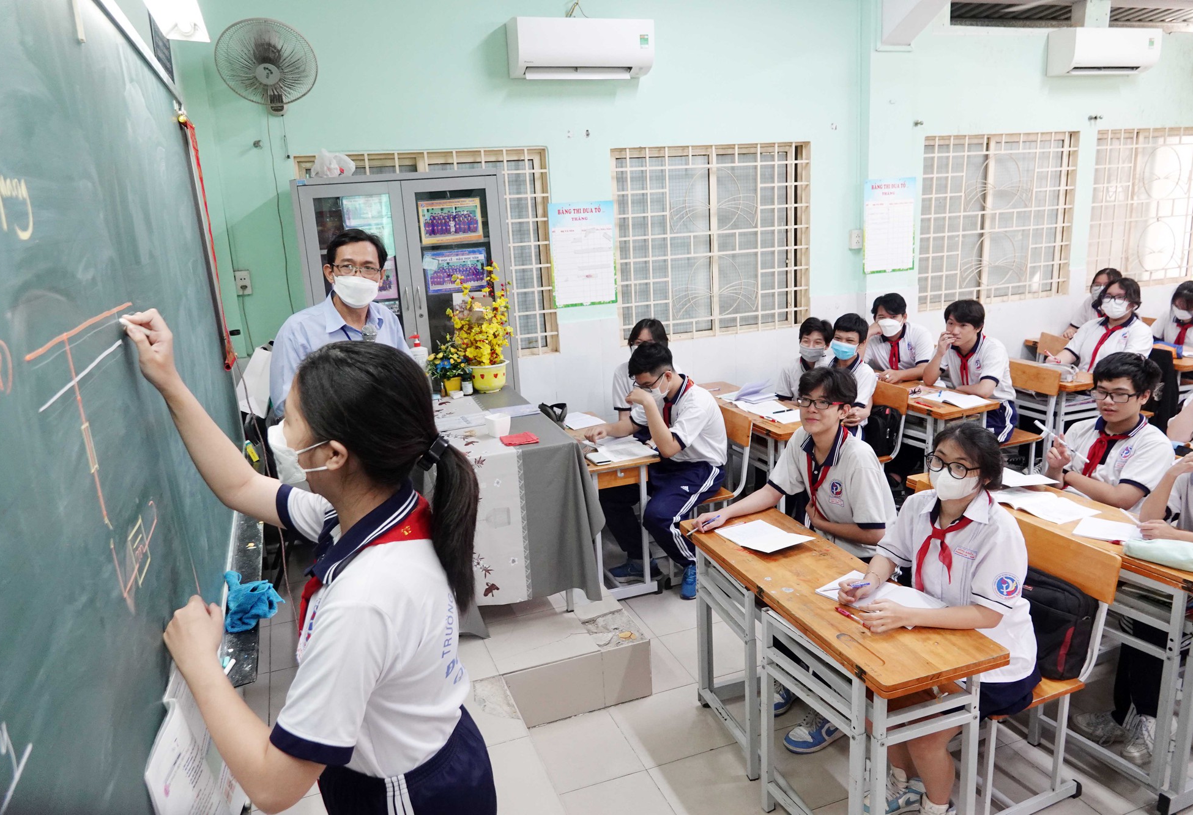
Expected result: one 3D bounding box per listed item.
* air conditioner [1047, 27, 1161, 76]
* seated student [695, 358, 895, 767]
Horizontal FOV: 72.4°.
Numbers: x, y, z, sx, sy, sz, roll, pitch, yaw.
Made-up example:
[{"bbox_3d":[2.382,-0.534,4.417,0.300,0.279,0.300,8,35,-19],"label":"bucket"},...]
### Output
[{"bbox_3d":[3.645,-2.558,5.862,0.820,0.285,0.215,-8,15,-18],"label":"air conditioner"},{"bbox_3d":[0.773,0.521,3.000,0.750,1.320,0.580,-12,16,-31],"label":"seated student"}]

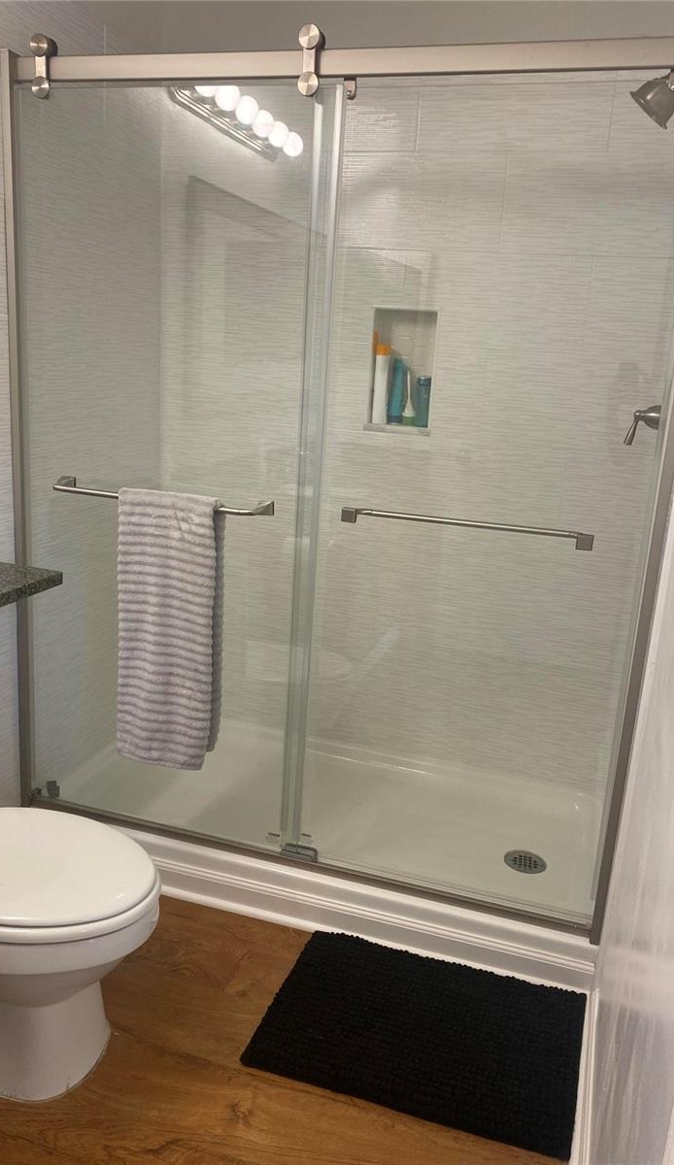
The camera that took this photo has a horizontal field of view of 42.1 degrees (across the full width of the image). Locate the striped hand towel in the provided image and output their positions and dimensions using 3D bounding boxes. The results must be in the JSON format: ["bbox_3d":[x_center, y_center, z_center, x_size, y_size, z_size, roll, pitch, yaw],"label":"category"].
[{"bbox_3d":[-0.397,0.113,2.082,0.250,0.665,0.065,8,15,16],"label":"striped hand towel"}]

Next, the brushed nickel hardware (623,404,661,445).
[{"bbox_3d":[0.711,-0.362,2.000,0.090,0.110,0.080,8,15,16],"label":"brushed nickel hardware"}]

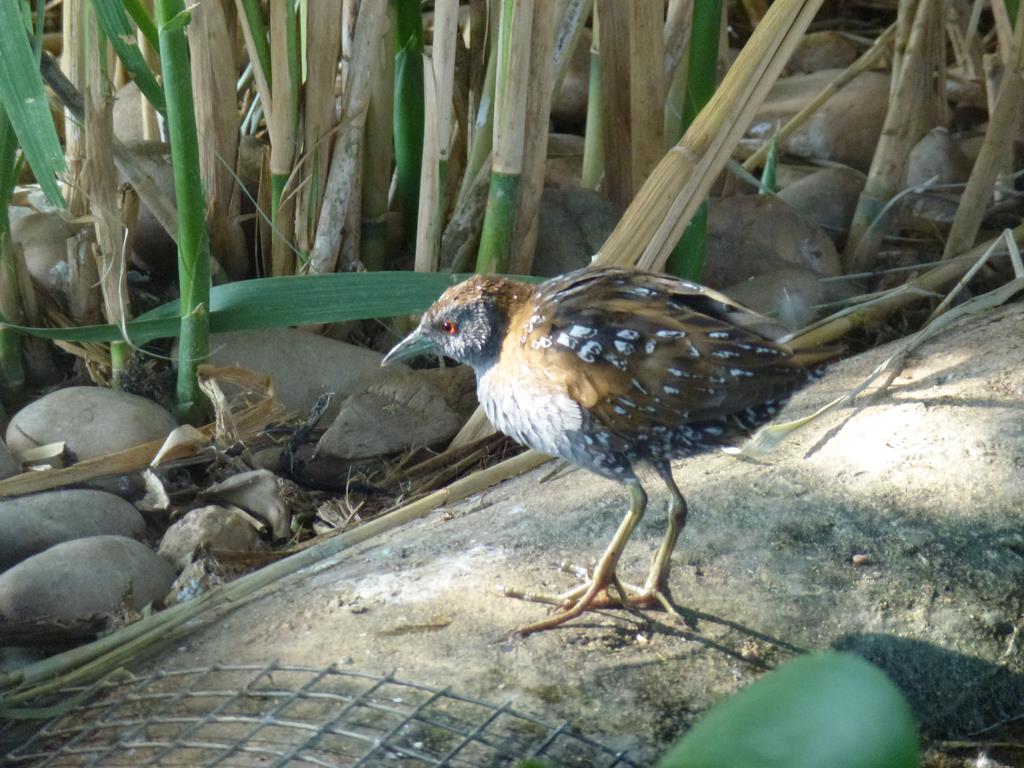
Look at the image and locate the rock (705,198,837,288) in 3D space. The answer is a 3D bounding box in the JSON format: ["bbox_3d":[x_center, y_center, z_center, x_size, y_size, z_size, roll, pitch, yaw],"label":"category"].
[{"bbox_3d":[0.086,-0.047,3.760,0.046,0.029,0.038,0,20,0],"label":"rock"}]

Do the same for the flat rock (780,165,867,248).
[{"bbox_3d":[0.104,-0.059,3.800,0.032,0.025,0.031,0,20,0],"label":"flat rock"}]

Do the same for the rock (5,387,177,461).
[{"bbox_3d":[-0.134,0.013,3.610,0.055,0.024,0.042,0,20,0],"label":"rock"}]

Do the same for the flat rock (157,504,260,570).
[{"bbox_3d":[-0.094,0.048,3.530,0.032,0.021,0.028,0,20,0],"label":"flat rock"}]

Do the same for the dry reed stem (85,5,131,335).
[{"bbox_3d":[-0.131,-0.069,3.690,0.009,0.118,0.009,-3,20,1],"label":"dry reed stem"}]

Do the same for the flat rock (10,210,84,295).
[{"bbox_3d":[-0.153,-0.043,3.760,0.029,0.025,0.029,0,20,0],"label":"flat rock"}]

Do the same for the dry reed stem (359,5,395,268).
[{"bbox_3d":[-0.043,-0.079,3.740,0.009,0.100,0.009,2,20,-1],"label":"dry reed stem"}]

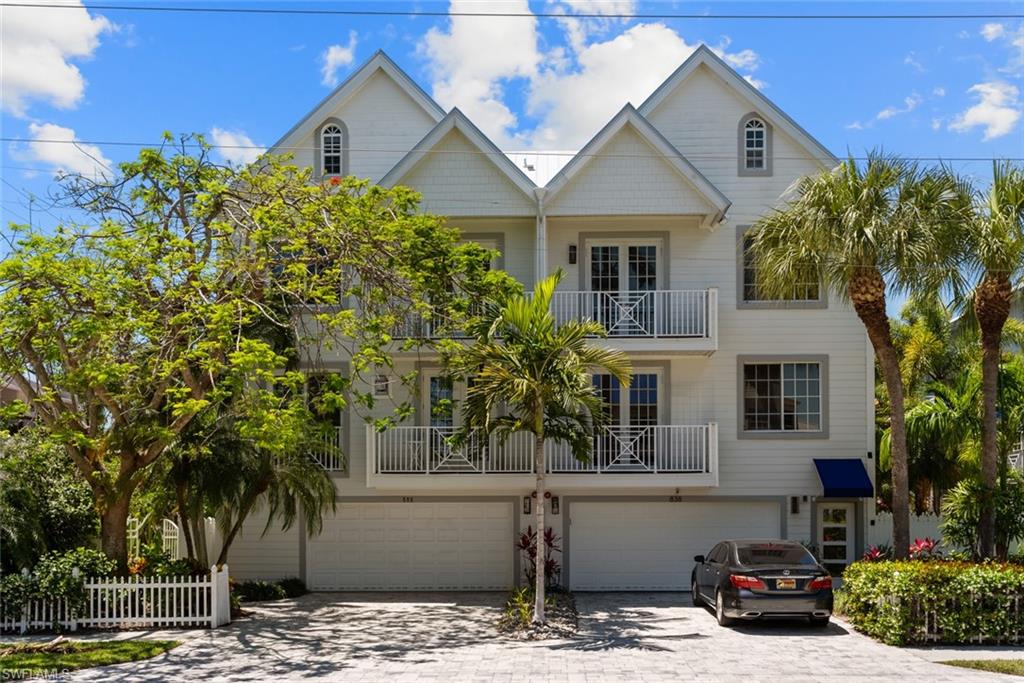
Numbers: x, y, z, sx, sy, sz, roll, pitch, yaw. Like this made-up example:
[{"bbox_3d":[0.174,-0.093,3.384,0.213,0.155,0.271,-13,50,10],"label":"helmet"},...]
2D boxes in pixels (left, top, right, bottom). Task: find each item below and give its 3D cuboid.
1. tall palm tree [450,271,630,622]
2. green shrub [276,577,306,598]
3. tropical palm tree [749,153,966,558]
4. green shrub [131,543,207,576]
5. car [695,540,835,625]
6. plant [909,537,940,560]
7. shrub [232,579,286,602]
[{"bbox_3d":[0.504,1.803,17.600,2.950,6.000,2.800,0,-5,0],"label":"tall palm tree"},{"bbox_3d":[-4.850,5.411,21.900,0.620,0.480,0.600,0,-5,0],"label":"green shrub"},{"bbox_3d":[6.455,0.635,18.600,3.850,8.100,3.700,0,-5,0],"label":"tropical palm tree"},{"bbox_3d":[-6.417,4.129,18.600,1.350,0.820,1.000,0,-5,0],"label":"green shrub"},{"bbox_3d":[4.655,4.456,18.800,1.890,1.470,5.050,0,-6,2],"label":"car"},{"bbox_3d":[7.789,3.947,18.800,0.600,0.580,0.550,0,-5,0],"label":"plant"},{"bbox_3d":[-5.377,5.302,21.200,1.050,0.520,0.850,0,-5,0],"label":"shrub"}]

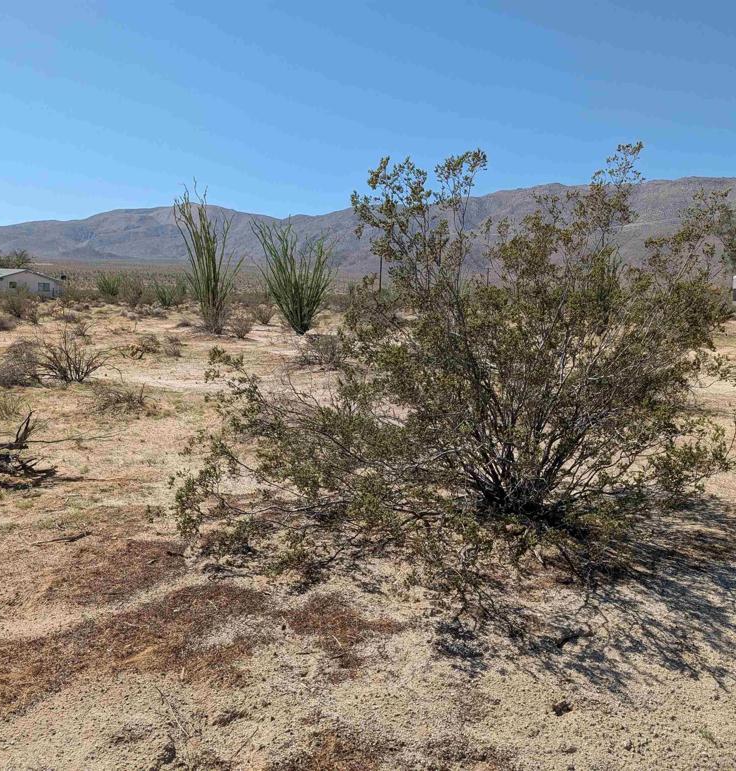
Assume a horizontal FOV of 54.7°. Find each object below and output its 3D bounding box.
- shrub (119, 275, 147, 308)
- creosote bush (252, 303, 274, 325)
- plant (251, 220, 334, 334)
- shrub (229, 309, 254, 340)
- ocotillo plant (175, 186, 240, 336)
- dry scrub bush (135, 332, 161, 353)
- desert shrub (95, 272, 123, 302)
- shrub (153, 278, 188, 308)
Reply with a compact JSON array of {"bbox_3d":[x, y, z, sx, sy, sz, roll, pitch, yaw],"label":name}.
[{"bbox_3d":[-16.154,-6.544,49.000,1.633,2.158,1.551,-2,8,-18],"label":"shrub"},{"bbox_3d":[-4.113,-2.838,28.000,0.850,0.842,0.808,0,8,-8],"label":"creosote bush"},{"bbox_3d":[-2.515,-3.646,24.000,2.753,3.733,2.478,0,8,-6],"label":"plant"},{"bbox_3d":[-3.879,-1.870,21.800,0.785,0.952,0.746,-1,8,-10],"label":"shrub"},{"bbox_3d":[-5.055,-3.901,22.500,1.952,4.500,1.757,-1,8,-13],"label":"ocotillo plant"},{"bbox_3d":[-5.396,-1.052,17.400,0.608,0.475,0.547,-2,8,-17],"label":"dry scrub bush"},{"bbox_3d":[-21.159,-7.989,58.000,2.060,2.390,1.957,-2,9,-20],"label":"desert shrub"},{"bbox_3d":[-12.972,-6.016,46.500,2.093,1.912,1.884,-2,8,-15],"label":"shrub"}]

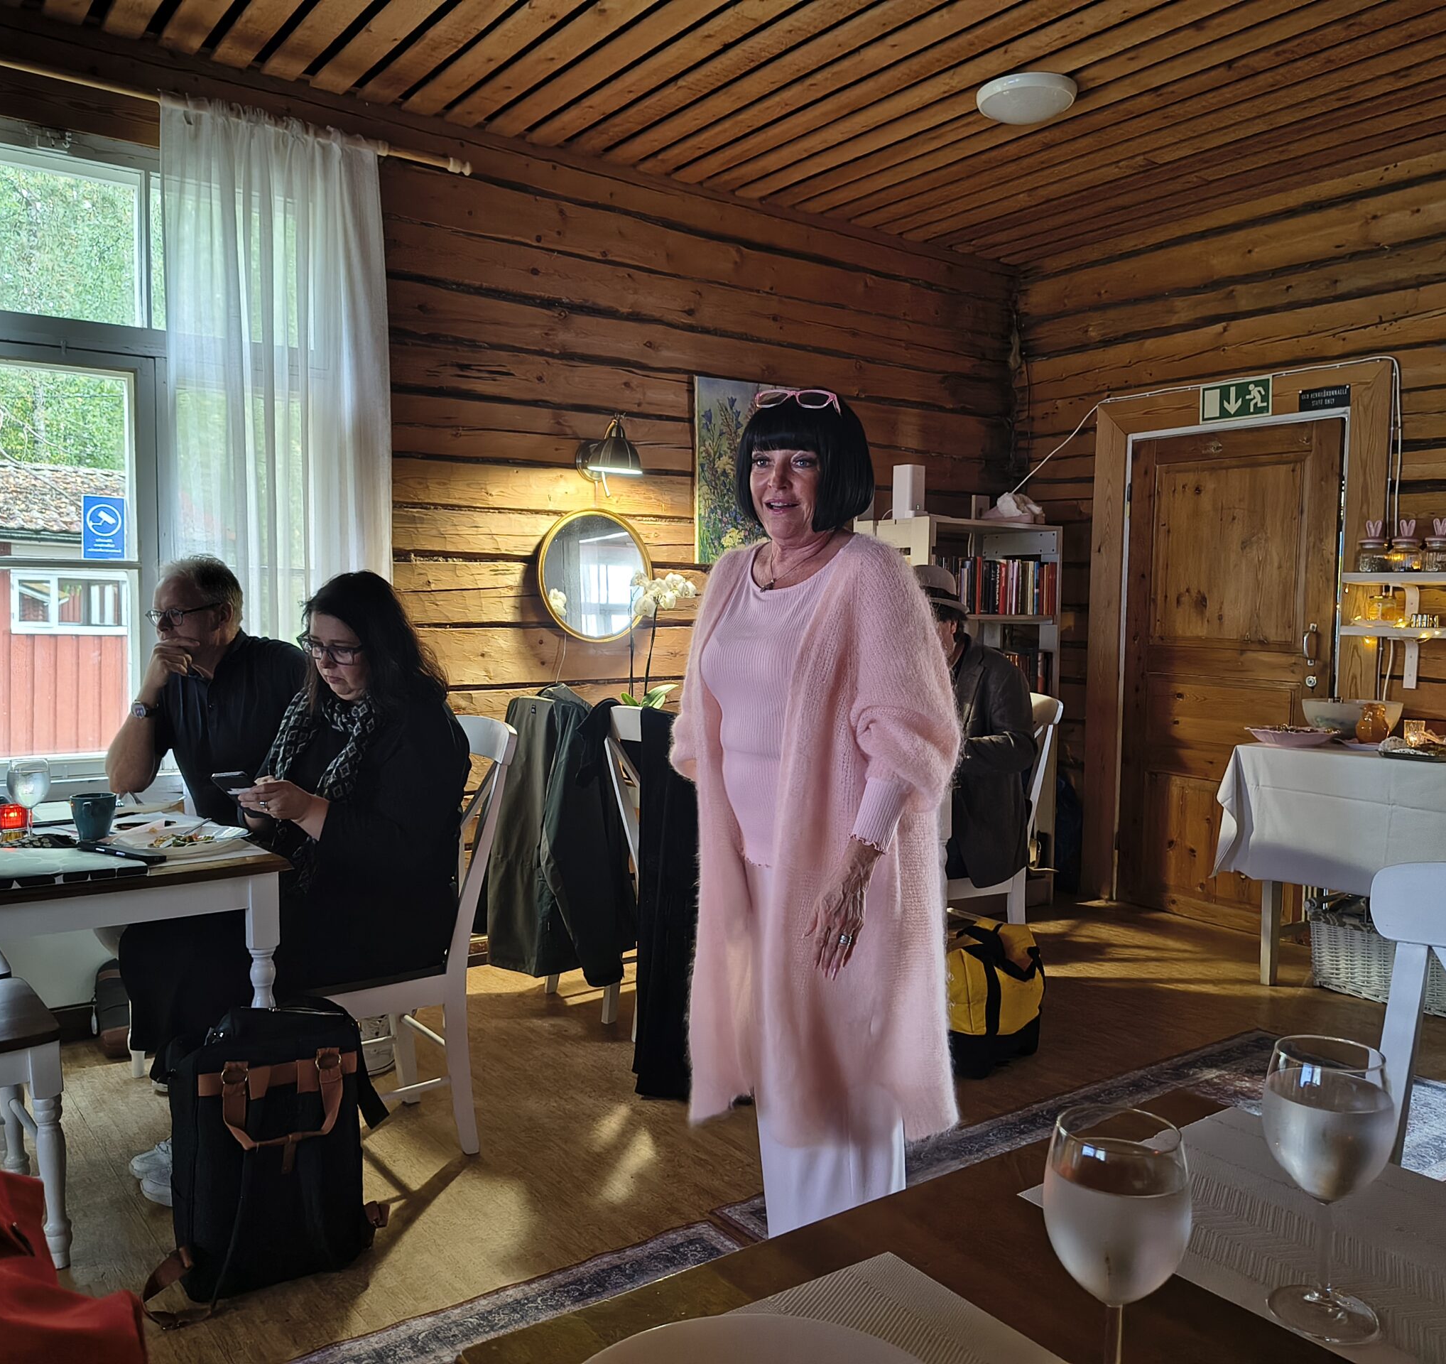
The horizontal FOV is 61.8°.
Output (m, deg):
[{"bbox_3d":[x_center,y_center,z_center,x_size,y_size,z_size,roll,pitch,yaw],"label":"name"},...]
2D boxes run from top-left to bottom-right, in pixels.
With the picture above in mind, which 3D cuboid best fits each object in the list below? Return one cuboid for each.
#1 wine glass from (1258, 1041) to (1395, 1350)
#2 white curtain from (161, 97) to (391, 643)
[{"bbox_3d":[0.415,0.346,0.832,0.082,0.184,0.082,3,4,27],"label":"wine glass"},{"bbox_3d":[-1.284,-0.458,3.570,0.650,2.286,0.120,-2,5,-37],"label":"white curtain"}]

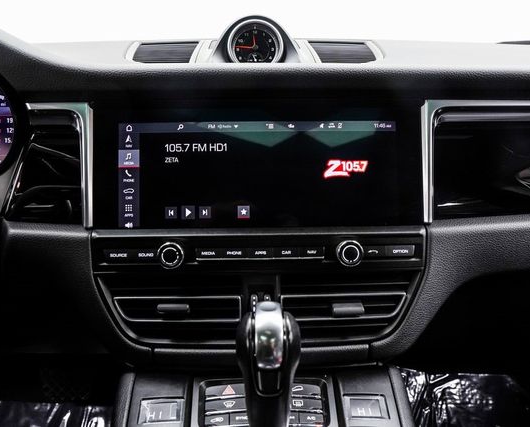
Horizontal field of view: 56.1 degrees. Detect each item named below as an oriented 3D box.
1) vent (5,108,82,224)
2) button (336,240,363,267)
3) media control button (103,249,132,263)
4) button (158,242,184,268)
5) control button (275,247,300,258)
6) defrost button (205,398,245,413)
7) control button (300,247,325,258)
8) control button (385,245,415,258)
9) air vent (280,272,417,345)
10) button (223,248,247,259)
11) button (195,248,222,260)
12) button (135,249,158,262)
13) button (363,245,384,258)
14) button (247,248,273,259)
[{"bbox_3d":[-0.212,-0.044,0.478,0.074,0.109,0.040,-1,-3,0],"label":"vent"},{"bbox_3d":[0.078,0.037,0.455,0.024,0.024,0.016,-1,-3,0],"label":"button"},{"bbox_3d":[-0.137,0.039,0.464,0.026,0.012,0.007,-1,-3,0],"label":"media control button"},{"bbox_3d":[-0.086,0.039,0.455,0.024,0.024,0.016,-1,-3,0],"label":"button"},{"bbox_3d":[0.020,0.035,0.453,0.023,0.010,0.008,0,0,0],"label":"control button"},{"bbox_3d":[-0.033,0.174,0.452,0.041,0.008,0.013,0,43,0],"label":"defrost button"},{"bbox_3d":[0.044,0.036,0.464,0.024,0.011,0.007,-1,-3,0],"label":"control button"},{"bbox_3d":[0.123,0.035,0.453,0.027,0.011,0.008,0,0,0],"label":"control button"},{"bbox_3d":[0.077,0.088,0.460,0.127,0.067,0.030,-1,-5,0],"label":"air vent"},{"bbox_3d":[-0.028,0.037,0.464,0.024,0.011,0.007,-1,-3,0],"label":"button"},{"bbox_3d":[-0.051,0.037,0.453,0.024,0.011,0.008,0,0,0],"label":"button"},{"bbox_3d":[-0.108,0.038,0.453,0.021,0.011,0.008,0,0,0],"label":"button"},{"bbox_3d":[0.102,0.035,0.464,0.018,0.011,0.007,-1,-3,0],"label":"button"},{"bbox_3d":[-0.004,0.036,0.453,0.024,0.010,0.008,0,0,0],"label":"button"}]

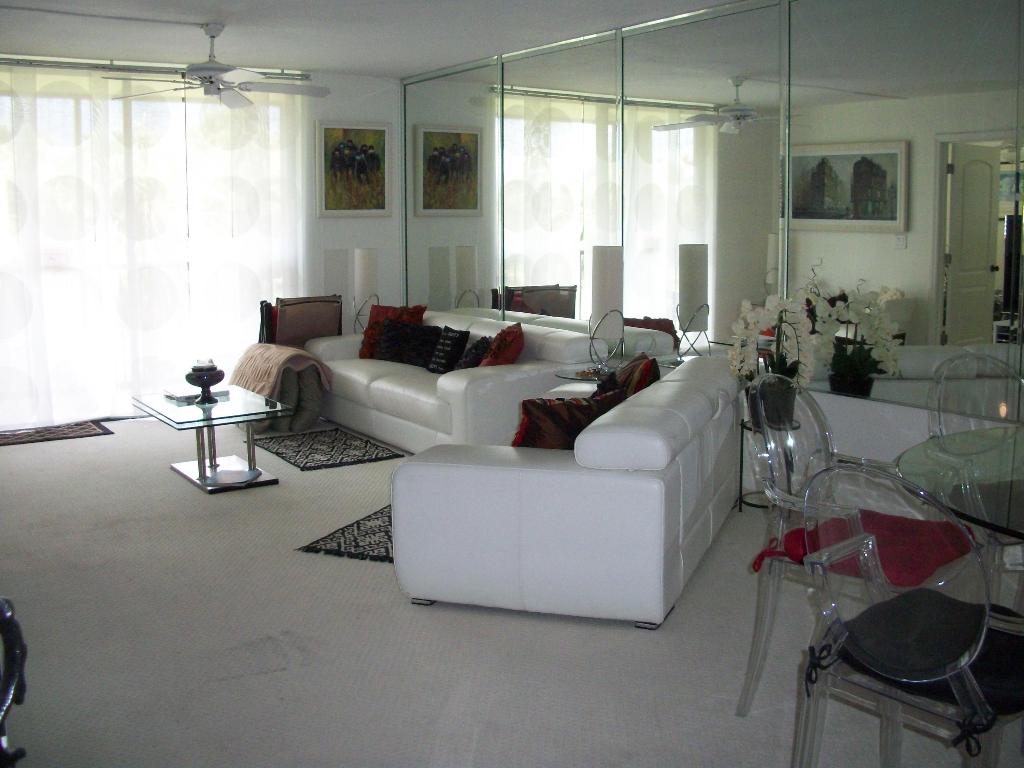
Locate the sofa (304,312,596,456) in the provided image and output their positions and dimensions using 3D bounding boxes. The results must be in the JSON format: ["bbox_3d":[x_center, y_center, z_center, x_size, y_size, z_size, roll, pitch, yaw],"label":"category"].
[{"bbox_3d":[-0.472,-0.047,7.024,1.050,0.735,2.220,-7,11,-34],"label":"sofa"}]

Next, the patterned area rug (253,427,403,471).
[{"bbox_3d":[-1.189,0.402,6.534,0.655,0.012,0.975,-7,11,-34],"label":"patterned area rug"}]

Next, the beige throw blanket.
[{"bbox_3d":[-1.618,-0.097,7.298,0.520,0.325,0.800,-7,11,-34],"label":"beige throw blanket"}]

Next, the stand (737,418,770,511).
[{"bbox_3d":[1.179,0.371,4.727,0.282,0.433,0.282,0,9,0],"label":"stand"}]

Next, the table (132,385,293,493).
[{"bbox_3d":[-1.710,0.309,5.846,0.595,0.420,0.940,-7,11,-34],"label":"table"}]

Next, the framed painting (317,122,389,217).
[{"bbox_3d":[-1.212,-1.650,8.004,0.645,0.730,0.040,-7,11,-34],"label":"framed painting"}]

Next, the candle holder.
[{"bbox_3d":[-1.594,-0.001,5.400,0.202,0.202,0.202,0,9,0],"label":"candle holder"}]

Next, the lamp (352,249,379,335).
[{"bbox_3d":[-1.136,-0.716,8.092,0.200,0.690,0.200,0,9,0],"label":"lamp"}]

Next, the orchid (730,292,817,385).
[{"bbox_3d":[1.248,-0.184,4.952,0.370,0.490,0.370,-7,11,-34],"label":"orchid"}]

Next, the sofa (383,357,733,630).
[{"bbox_3d":[0.328,0.327,4.230,0.967,0.695,1.652,3,10,20],"label":"sofa"}]

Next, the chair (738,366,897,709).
[{"bbox_3d":[0.946,0.435,2.713,0.544,0.937,0.554,-9,13,-44],"label":"chair"}]

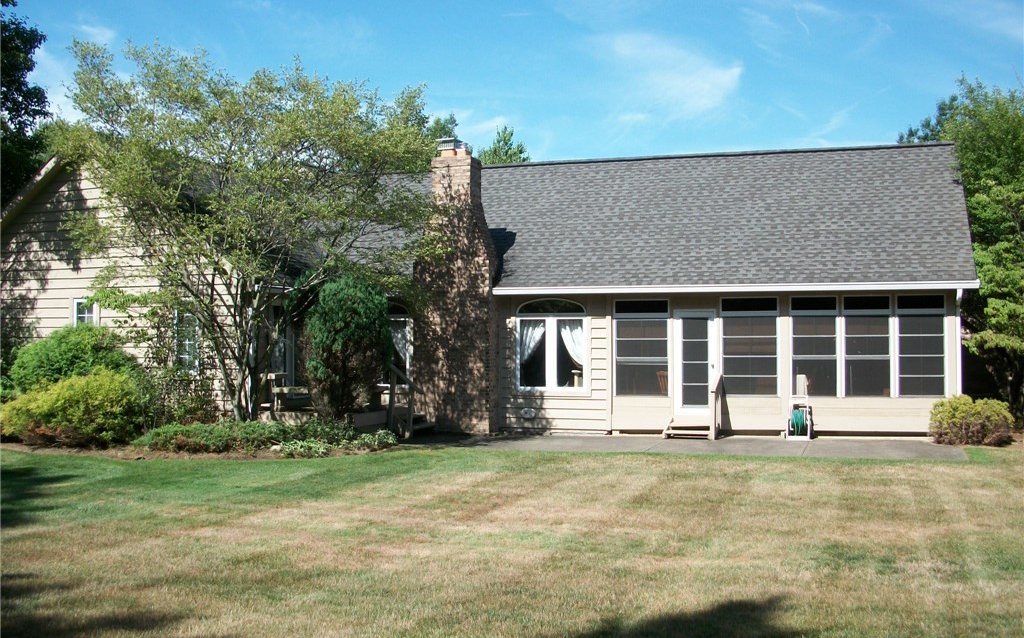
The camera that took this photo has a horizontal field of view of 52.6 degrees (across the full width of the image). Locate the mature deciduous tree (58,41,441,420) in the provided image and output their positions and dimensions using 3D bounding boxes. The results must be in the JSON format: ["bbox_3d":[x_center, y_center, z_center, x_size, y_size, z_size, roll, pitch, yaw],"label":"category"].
[{"bbox_3d":[-4.720,-1.460,18.600,6.800,7.000,6.000,0,-2,0],"label":"mature deciduous tree"}]

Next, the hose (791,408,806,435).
[{"bbox_3d":[5.370,1.920,19.400,0.290,0.500,0.340,-1,-3,13],"label":"hose"}]

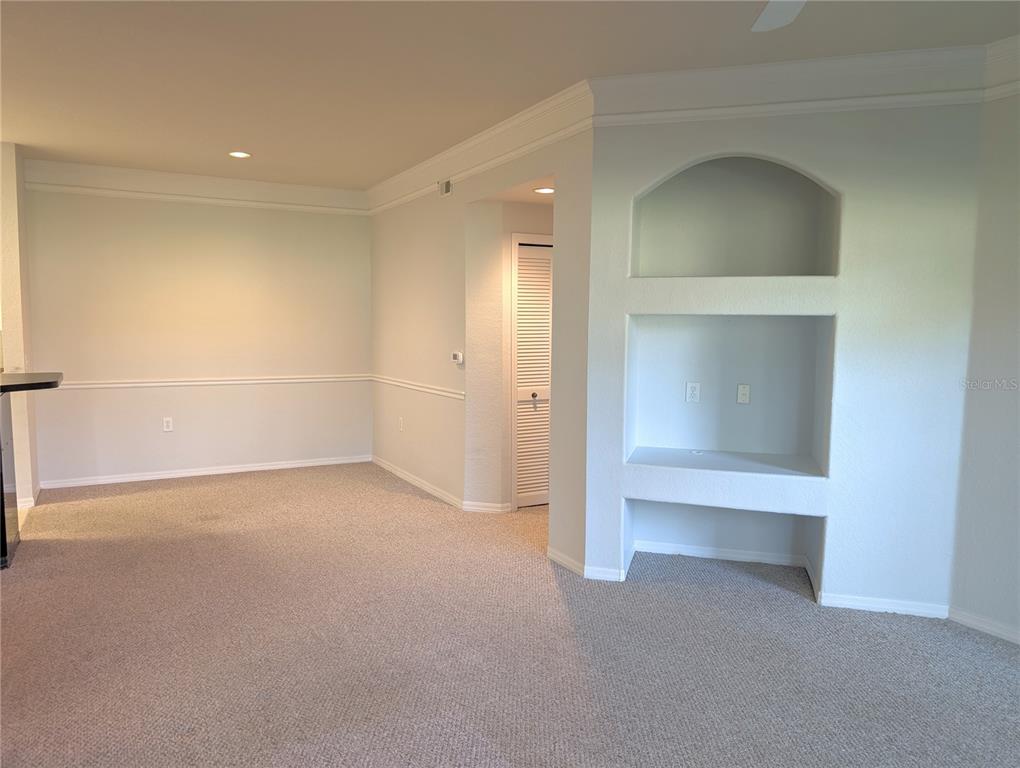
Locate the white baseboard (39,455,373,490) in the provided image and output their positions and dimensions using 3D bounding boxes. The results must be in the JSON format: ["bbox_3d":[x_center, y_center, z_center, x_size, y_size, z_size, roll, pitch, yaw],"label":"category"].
[{"bbox_3d":[-2.684,0.811,6.640,2.888,0.072,0.020,-2,6,-29],"label":"white baseboard"}]

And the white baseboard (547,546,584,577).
[{"bbox_3d":[0.337,1.050,4.190,0.020,0.070,0.395,-2,6,-29],"label":"white baseboard"}]

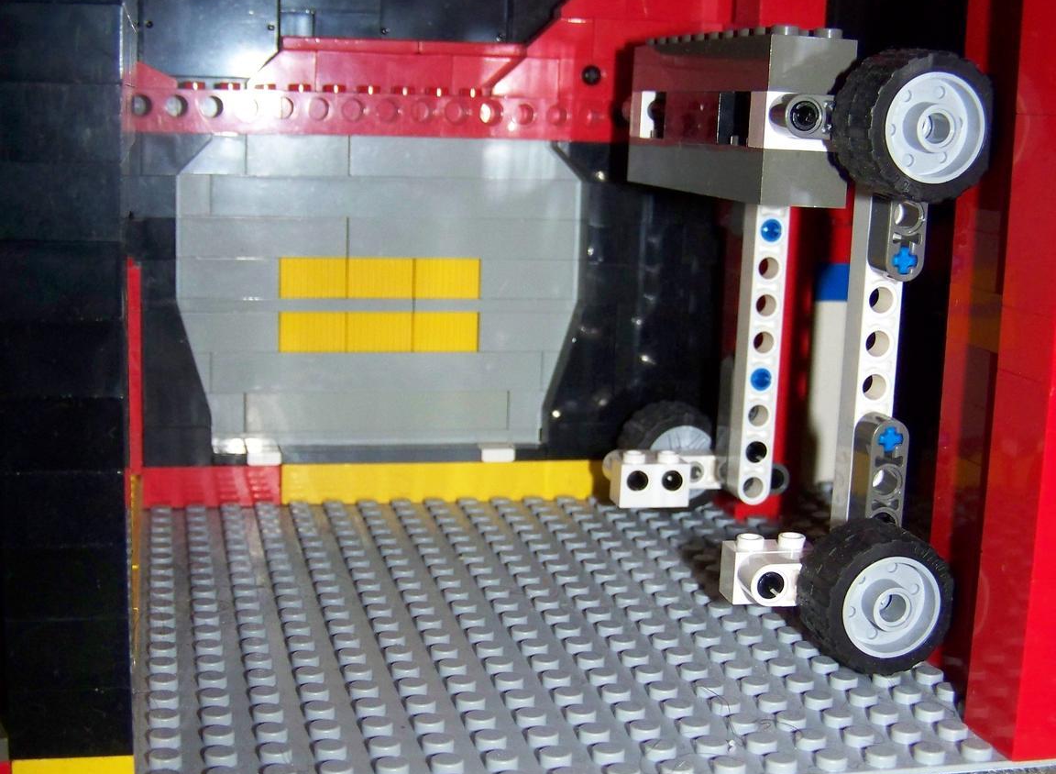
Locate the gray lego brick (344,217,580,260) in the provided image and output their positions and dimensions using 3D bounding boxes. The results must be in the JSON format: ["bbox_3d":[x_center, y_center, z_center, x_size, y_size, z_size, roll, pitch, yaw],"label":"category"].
[{"bbox_3d":[-0.016,-0.036,0.376,0.056,0.010,0.008,-1,10,-13],"label":"gray lego brick"}]

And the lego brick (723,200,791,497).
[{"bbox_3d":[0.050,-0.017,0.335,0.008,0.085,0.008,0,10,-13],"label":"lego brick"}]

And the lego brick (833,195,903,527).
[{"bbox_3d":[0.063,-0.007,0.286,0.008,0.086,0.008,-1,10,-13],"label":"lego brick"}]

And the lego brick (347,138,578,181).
[{"bbox_3d":[-0.016,-0.055,0.373,0.056,0.010,0.008,-1,10,-13],"label":"lego brick"}]

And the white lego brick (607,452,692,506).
[{"bbox_3d":[0.028,0.021,0.348,0.016,0.011,0.008,-1,10,-13],"label":"white lego brick"}]

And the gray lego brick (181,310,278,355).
[{"bbox_3d":[-0.071,-0.013,0.367,0.024,0.010,0.008,-1,10,-13],"label":"gray lego brick"}]

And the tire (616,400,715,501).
[{"bbox_3d":[0.035,0.017,0.373,0.024,0.024,0.014,-1,10,-13],"label":"tire"}]

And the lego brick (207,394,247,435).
[{"bbox_3d":[-0.072,0.005,0.370,0.009,0.010,0.008,-1,10,-13],"label":"lego brick"}]

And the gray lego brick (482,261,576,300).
[{"bbox_3d":[-0.001,-0.027,0.381,0.024,0.010,0.008,-1,10,-13],"label":"gray lego brick"}]

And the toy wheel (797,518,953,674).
[{"bbox_3d":[0.060,0.036,0.268,0.024,0.024,0.014,-1,10,-13],"label":"toy wheel"}]

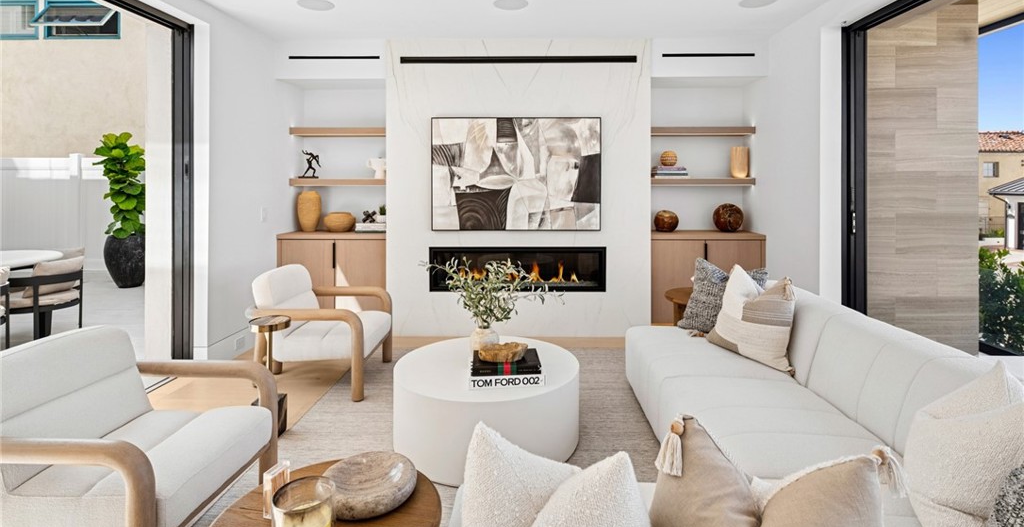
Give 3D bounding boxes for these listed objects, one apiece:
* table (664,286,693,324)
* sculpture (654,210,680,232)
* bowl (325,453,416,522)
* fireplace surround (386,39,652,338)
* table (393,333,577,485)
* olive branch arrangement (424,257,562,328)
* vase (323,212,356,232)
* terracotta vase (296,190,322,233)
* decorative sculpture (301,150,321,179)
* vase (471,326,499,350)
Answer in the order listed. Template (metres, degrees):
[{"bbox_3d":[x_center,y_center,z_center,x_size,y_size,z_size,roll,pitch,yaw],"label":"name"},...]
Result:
[{"bbox_3d":[1.562,0.512,3.950,0.590,0.480,0.590,0,7,2],"label":"table"},{"bbox_3d":[1.538,-0.419,4.800,0.240,0.212,0.240,0,7,3],"label":"sculpture"},{"bbox_3d":[-0.411,0.635,1.397,0.272,0.058,0.272,0,6,0],"label":"bowl"},{"bbox_3d":[0.066,-0.699,4.585,2.420,2.720,0.350,0,4,1],"label":"fireplace surround"},{"bbox_3d":[-0.140,0.753,2.700,1.010,0.400,1.010,0,6,1],"label":"table"},{"bbox_3d":[-0.110,0.180,2.900,0.810,0.420,0.560,0,6,1],"label":"olive branch arrangement"},{"bbox_3d":[-1.709,-0.404,4.800,0.322,0.185,0.322,0,6,0],"label":"vase"},{"bbox_3d":[-2.017,-0.514,4.830,0.225,0.400,0.225,0,7,2],"label":"terracotta vase"},{"bbox_3d":[-2.034,-0.999,4.860,0.225,0.285,0.100,0,6,2],"label":"decorative sculpture"},{"bbox_3d":[-0.156,0.458,2.800,0.162,0.165,0.162,0,7,2],"label":"vase"}]

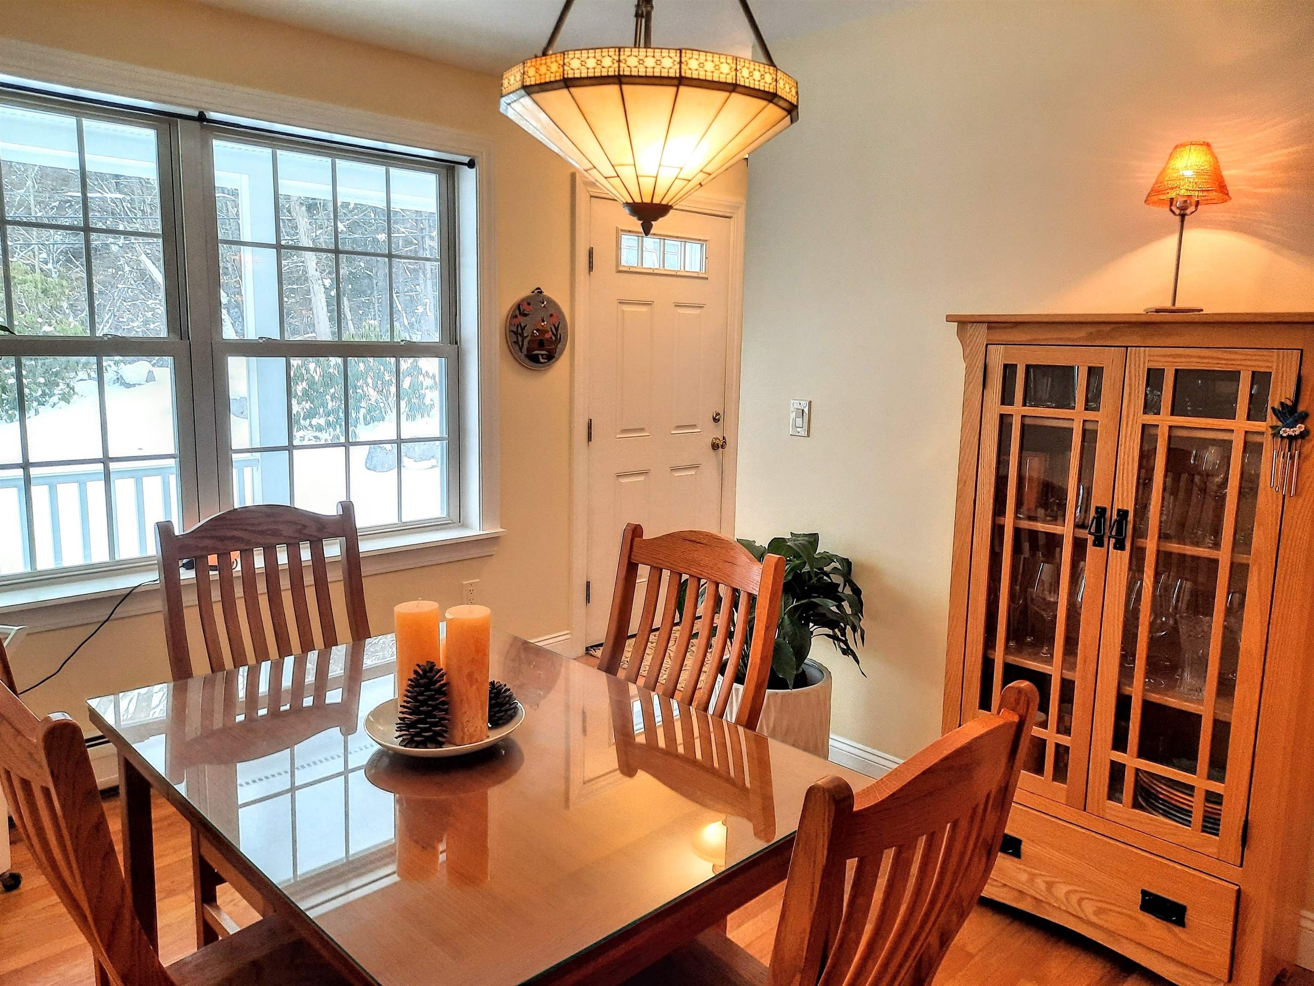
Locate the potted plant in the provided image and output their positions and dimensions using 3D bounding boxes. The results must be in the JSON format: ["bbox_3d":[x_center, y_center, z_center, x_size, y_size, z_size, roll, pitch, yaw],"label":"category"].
[{"bbox_3d":[0.374,0.550,3.015,0.580,0.860,0.580,1,9,0],"label":"potted plant"}]

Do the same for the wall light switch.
[{"bbox_3d":[0.478,-0.251,3.208,0.012,0.122,0.077,-7,12,-44],"label":"wall light switch"}]

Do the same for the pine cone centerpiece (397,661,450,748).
[{"bbox_3d":[-0.389,0.343,1.571,0.083,0.138,0.083,1,9,0],"label":"pine cone centerpiece"}]

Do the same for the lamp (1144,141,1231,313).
[{"bbox_3d":[1.205,-0.600,2.171,0.185,0.388,0.185,-7,12,-44],"label":"lamp"}]

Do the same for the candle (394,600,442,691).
[{"bbox_3d":[-0.411,0.303,1.634,0.075,0.222,0.075,-7,12,-44],"label":"candle"}]

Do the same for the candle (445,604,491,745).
[{"bbox_3d":[-0.324,0.308,1.615,0.075,0.222,0.075,1,9,0],"label":"candle"}]

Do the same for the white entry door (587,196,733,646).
[{"bbox_3d":[0.011,-0.328,4.584,0.920,2.020,0.055,-7,12,-44],"label":"white entry door"}]

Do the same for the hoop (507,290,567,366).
[{"bbox_3d":[-0.496,-0.684,3.974,0.305,0.330,0.022,-7,12,-44],"label":"hoop"}]

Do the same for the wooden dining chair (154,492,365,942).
[{"bbox_3d":[-0.727,0.583,2.047,0.480,1.050,0.600,-7,12,-44],"label":"wooden dining chair"}]

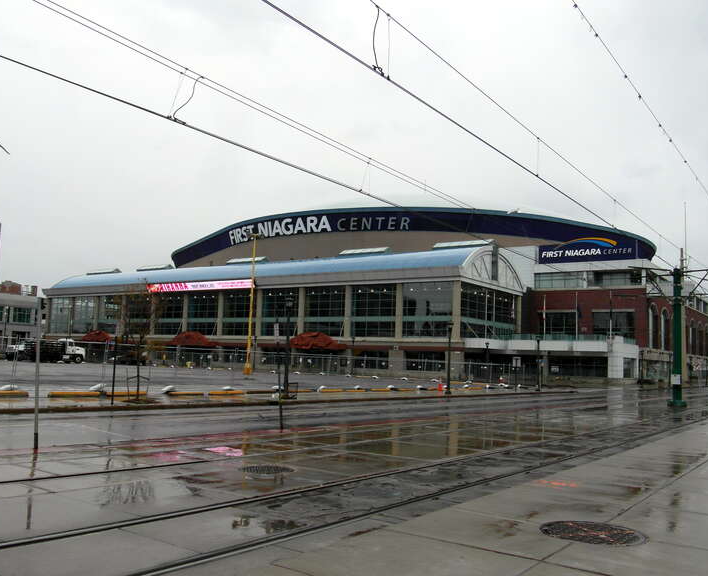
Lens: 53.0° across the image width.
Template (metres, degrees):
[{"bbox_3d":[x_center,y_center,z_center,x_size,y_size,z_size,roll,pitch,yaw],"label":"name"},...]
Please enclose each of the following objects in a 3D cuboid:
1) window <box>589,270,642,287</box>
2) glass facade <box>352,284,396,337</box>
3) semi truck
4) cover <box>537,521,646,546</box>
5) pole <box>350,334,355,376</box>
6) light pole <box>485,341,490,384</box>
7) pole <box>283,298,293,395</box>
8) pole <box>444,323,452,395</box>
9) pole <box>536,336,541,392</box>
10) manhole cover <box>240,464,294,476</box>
[{"bbox_3d":[38.761,-1.405,105.000,7.700,2.200,0.250,-2,-7,36],"label":"window"},{"bbox_3d":[2.984,3.318,103.339,7.840,7.650,0.400,-2,-8,37],"label":"glass facade"},{"bbox_3d":[-41.129,8.665,97.500,8.300,3.300,2.500,4,-6,-16],"label":"semi truck"},{"bbox_3d":[2.429,2.509,7.202,1.000,0.040,1.000,2,-6,0],"label":"cover"},{"bbox_3d":[-0.077,8.135,84.500,0.400,4.500,0.400,-3,-8,35],"label":"pole"},{"bbox_3d":[14.841,8.351,78.898,0.400,4.500,0.400,-3,-8,35],"label":"light pole"},{"bbox_3d":[-2.933,2.681,31.669,0.400,4.500,0.400,2,-6,0],"label":"pole"},{"bbox_3d":[6.095,4.525,45.310,0.400,4.500,0.400,-3,-8,35],"label":"pole"},{"bbox_3d":[13.527,5.574,52.000,0.380,4.100,0.380,1,-6,10],"label":"pole"},{"bbox_3d":[-1.291,2.710,10.464,0.850,0.040,0.850,2,-6,0],"label":"manhole cover"}]

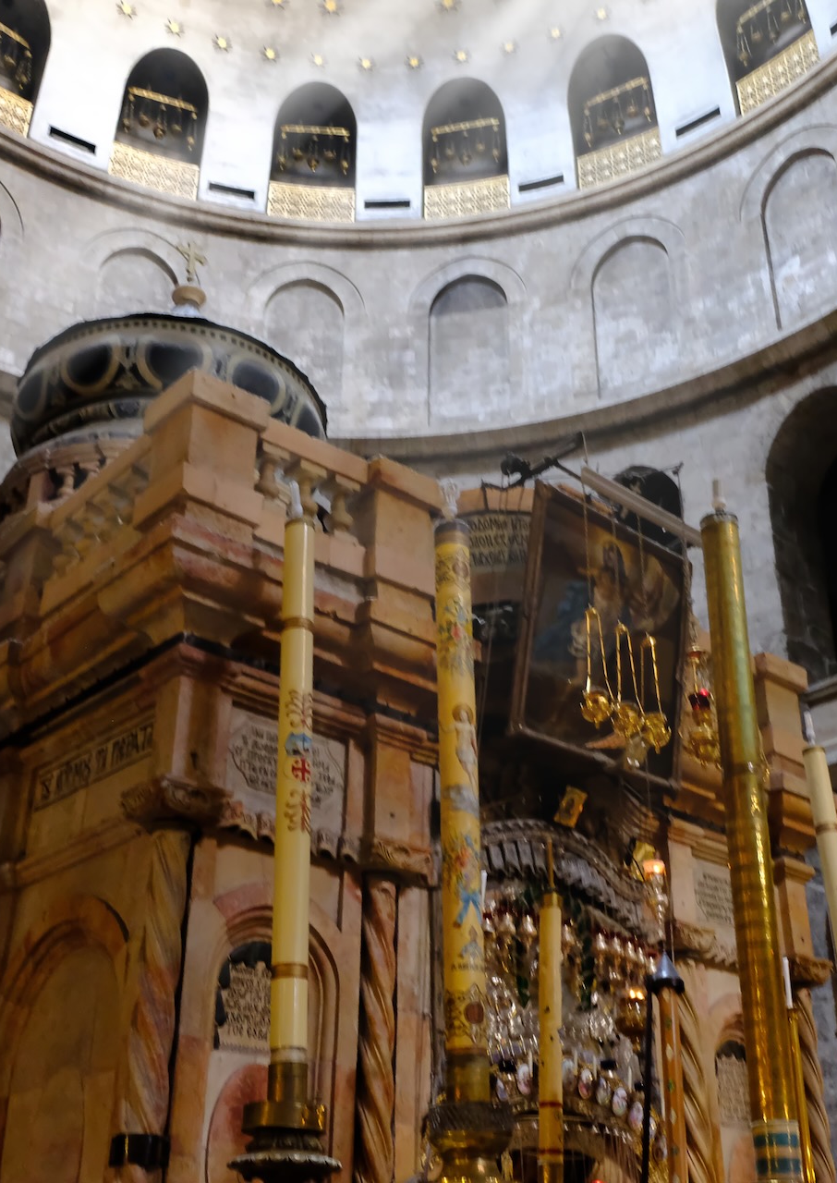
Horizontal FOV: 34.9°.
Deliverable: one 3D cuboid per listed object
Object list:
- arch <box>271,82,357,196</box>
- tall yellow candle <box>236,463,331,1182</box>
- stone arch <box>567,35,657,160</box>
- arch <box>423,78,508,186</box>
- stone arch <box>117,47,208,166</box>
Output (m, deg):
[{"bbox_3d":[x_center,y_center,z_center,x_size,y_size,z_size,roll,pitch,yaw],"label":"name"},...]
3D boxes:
[{"bbox_3d":[-2.220,-9.537,28.569,1.760,3.245,0.700,4,-28,-5],"label":"arch"},{"bbox_3d":[-0.578,0.899,6.167,0.420,3.317,0.420,3,-28,-5],"label":"tall yellow candle"},{"bbox_3d":[4.114,-10.197,27.516,1.746,3.074,0.600,-14,-31,26],"label":"stone arch"},{"bbox_3d":[1.078,-9.714,28.525,1.782,3.054,0.600,-5,-28,10],"label":"arch"},{"bbox_3d":[-5.388,-10.086,27.933,1.746,3.054,0.600,12,-30,-21],"label":"stone arch"}]

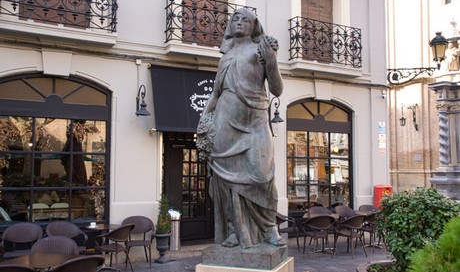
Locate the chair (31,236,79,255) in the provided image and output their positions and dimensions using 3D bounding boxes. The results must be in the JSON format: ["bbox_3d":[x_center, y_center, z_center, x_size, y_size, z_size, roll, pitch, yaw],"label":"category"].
[{"bbox_3d":[-2.278,1.730,6.393,0.580,0.820,0.580,1,-4,-15],"label":"chair"}]

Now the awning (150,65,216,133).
[{"bbox_3d":[-0.344,-0.664,9.813,2.470,1.280,0.360,3,-5,-30],"label":"awning"}]

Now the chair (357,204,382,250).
[{"bbox_3d":[3.339,2.082,11.716,0.580,0.830,0.610,2,-4,-23],"label":"chair"}]

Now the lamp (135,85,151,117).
[{"bbox_3d":[-1.605,-0.640,9.034,0.280,0.550,0.410,3,-5,-30],"label":"lamp"}]

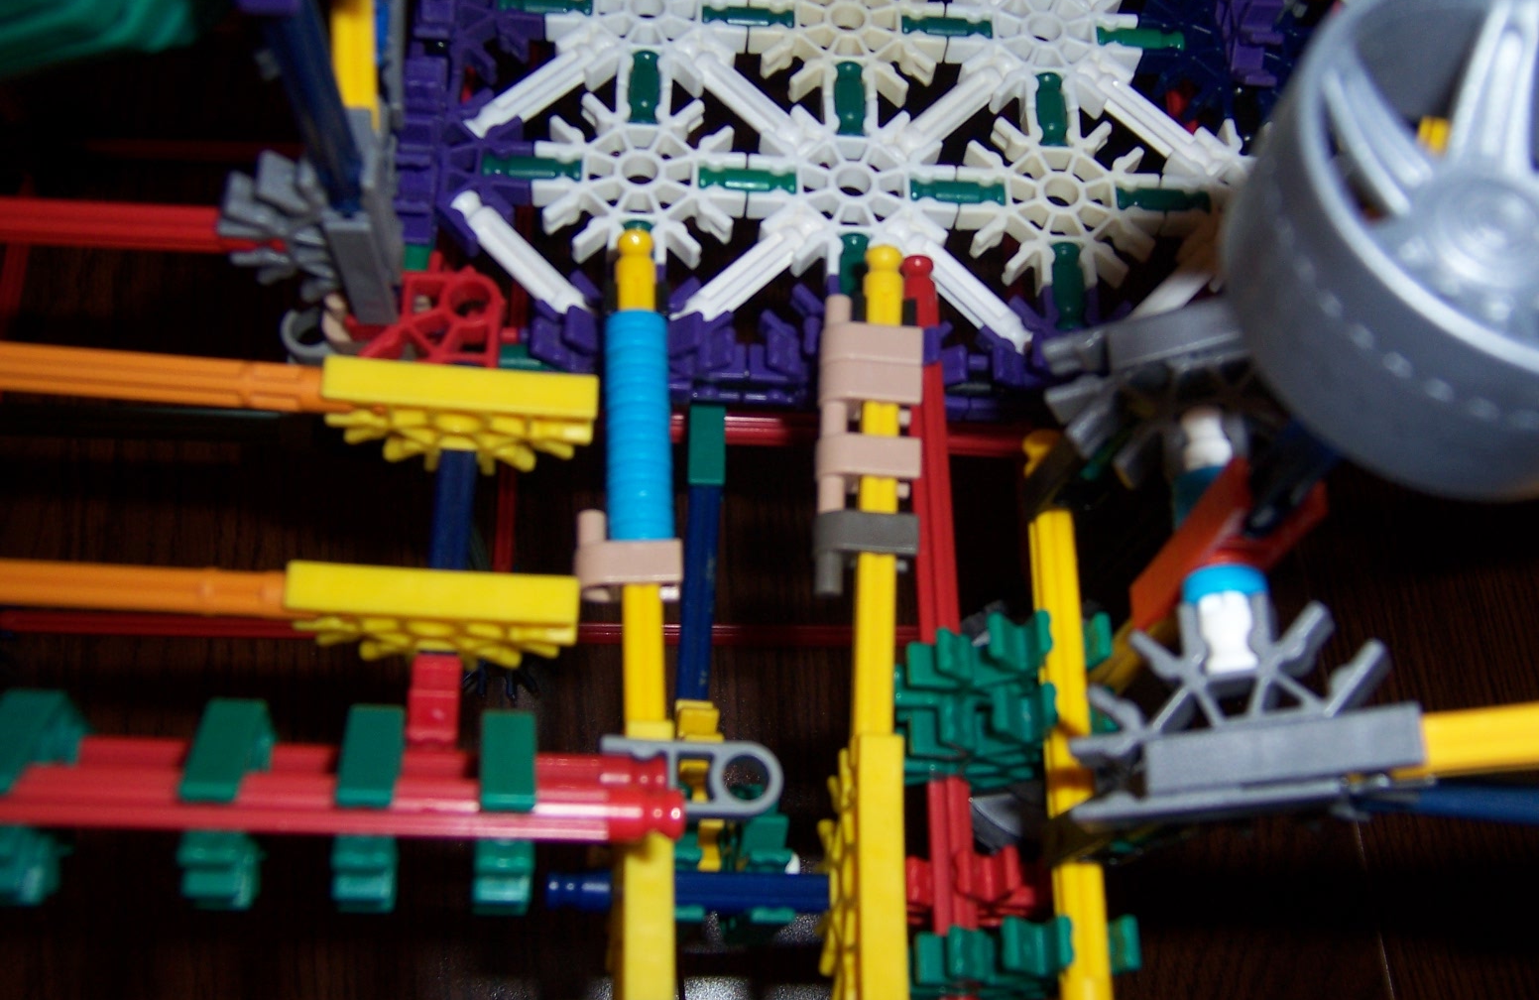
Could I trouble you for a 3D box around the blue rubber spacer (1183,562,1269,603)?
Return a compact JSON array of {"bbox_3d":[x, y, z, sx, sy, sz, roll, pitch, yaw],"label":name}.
[{"bbox_3d":[0.053,0.011,0.171,0.009,0.009,0.003,1,67,-4],"label":"blue rubber spacer"}]

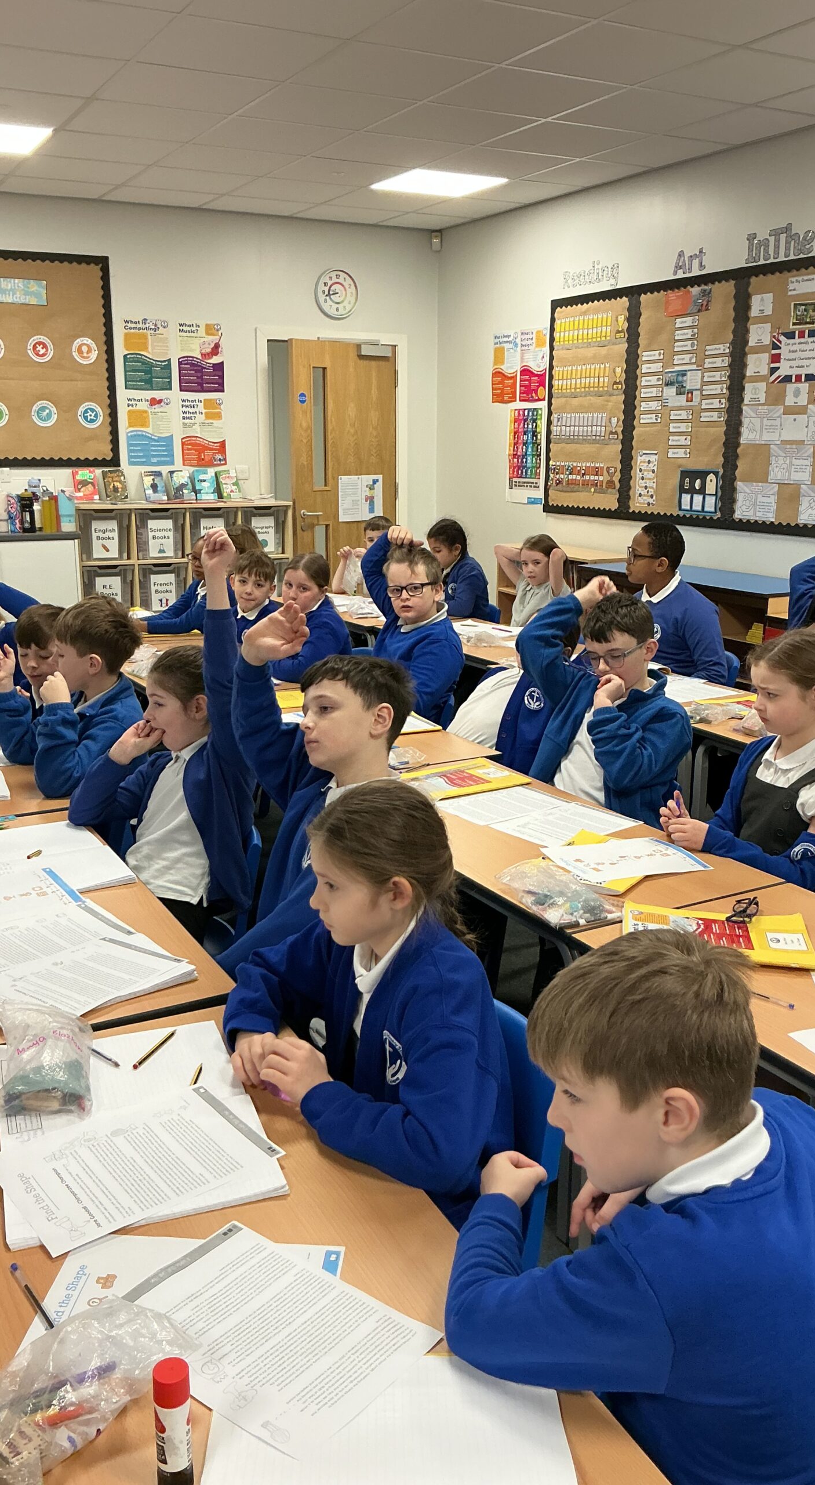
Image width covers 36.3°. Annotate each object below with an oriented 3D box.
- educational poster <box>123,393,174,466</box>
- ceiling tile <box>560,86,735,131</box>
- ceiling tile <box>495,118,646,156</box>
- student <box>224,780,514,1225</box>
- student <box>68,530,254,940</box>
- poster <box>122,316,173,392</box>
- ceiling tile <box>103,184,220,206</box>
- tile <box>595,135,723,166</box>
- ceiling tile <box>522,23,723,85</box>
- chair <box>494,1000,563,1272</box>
[{"bbox_3d":[-1.595,-1.931,7.699,0.300,0.420,0.010,-7,16,-27],"label":"educational poster"},{"bbox_3d":[1.000,-2.644,5.201,0.595,0.020,0.595,-7,16,-27],"label":"ceiling tile"},{"bbox_3d":[0.725,-2.776,5.718,0.595,0.020,0.595,-7,16,-27],"label":"ceiling tile"},{"bbox_3d":[-0.066,0.580,1.652,0.460,1.085,0.450,-7,16,-26],"label":"student"},{"bbox_3d":[-0.526,0.226,2.601,0.490,1.290,0.430,-10,18,-36],"label":"student"},{"bbox_3d":[-1.588,-2.371,7.620,0.292,0.418,0.006,-7,16,-27],"label":"poster"},{"bbox_3d":[-1.408,-3.160,7.185,0.595,0.020,0.455,-7,16,-26],"label":"ceiling tile"},{"bbox_3d":[1.190,-2.828,5.944,0.435,0.020,0.595,-7,16,-26],"label":"tile"},{"bbox_3d":[0.745,-2.446,4.415,0.600,0.020,0.600,-7,16,-27],"label":"ceiling tile"},{"bbox_3d":[-0.035,0.752,1.788,0.480,0.700,0.470,-7,16,-27],"label":"chair"}]

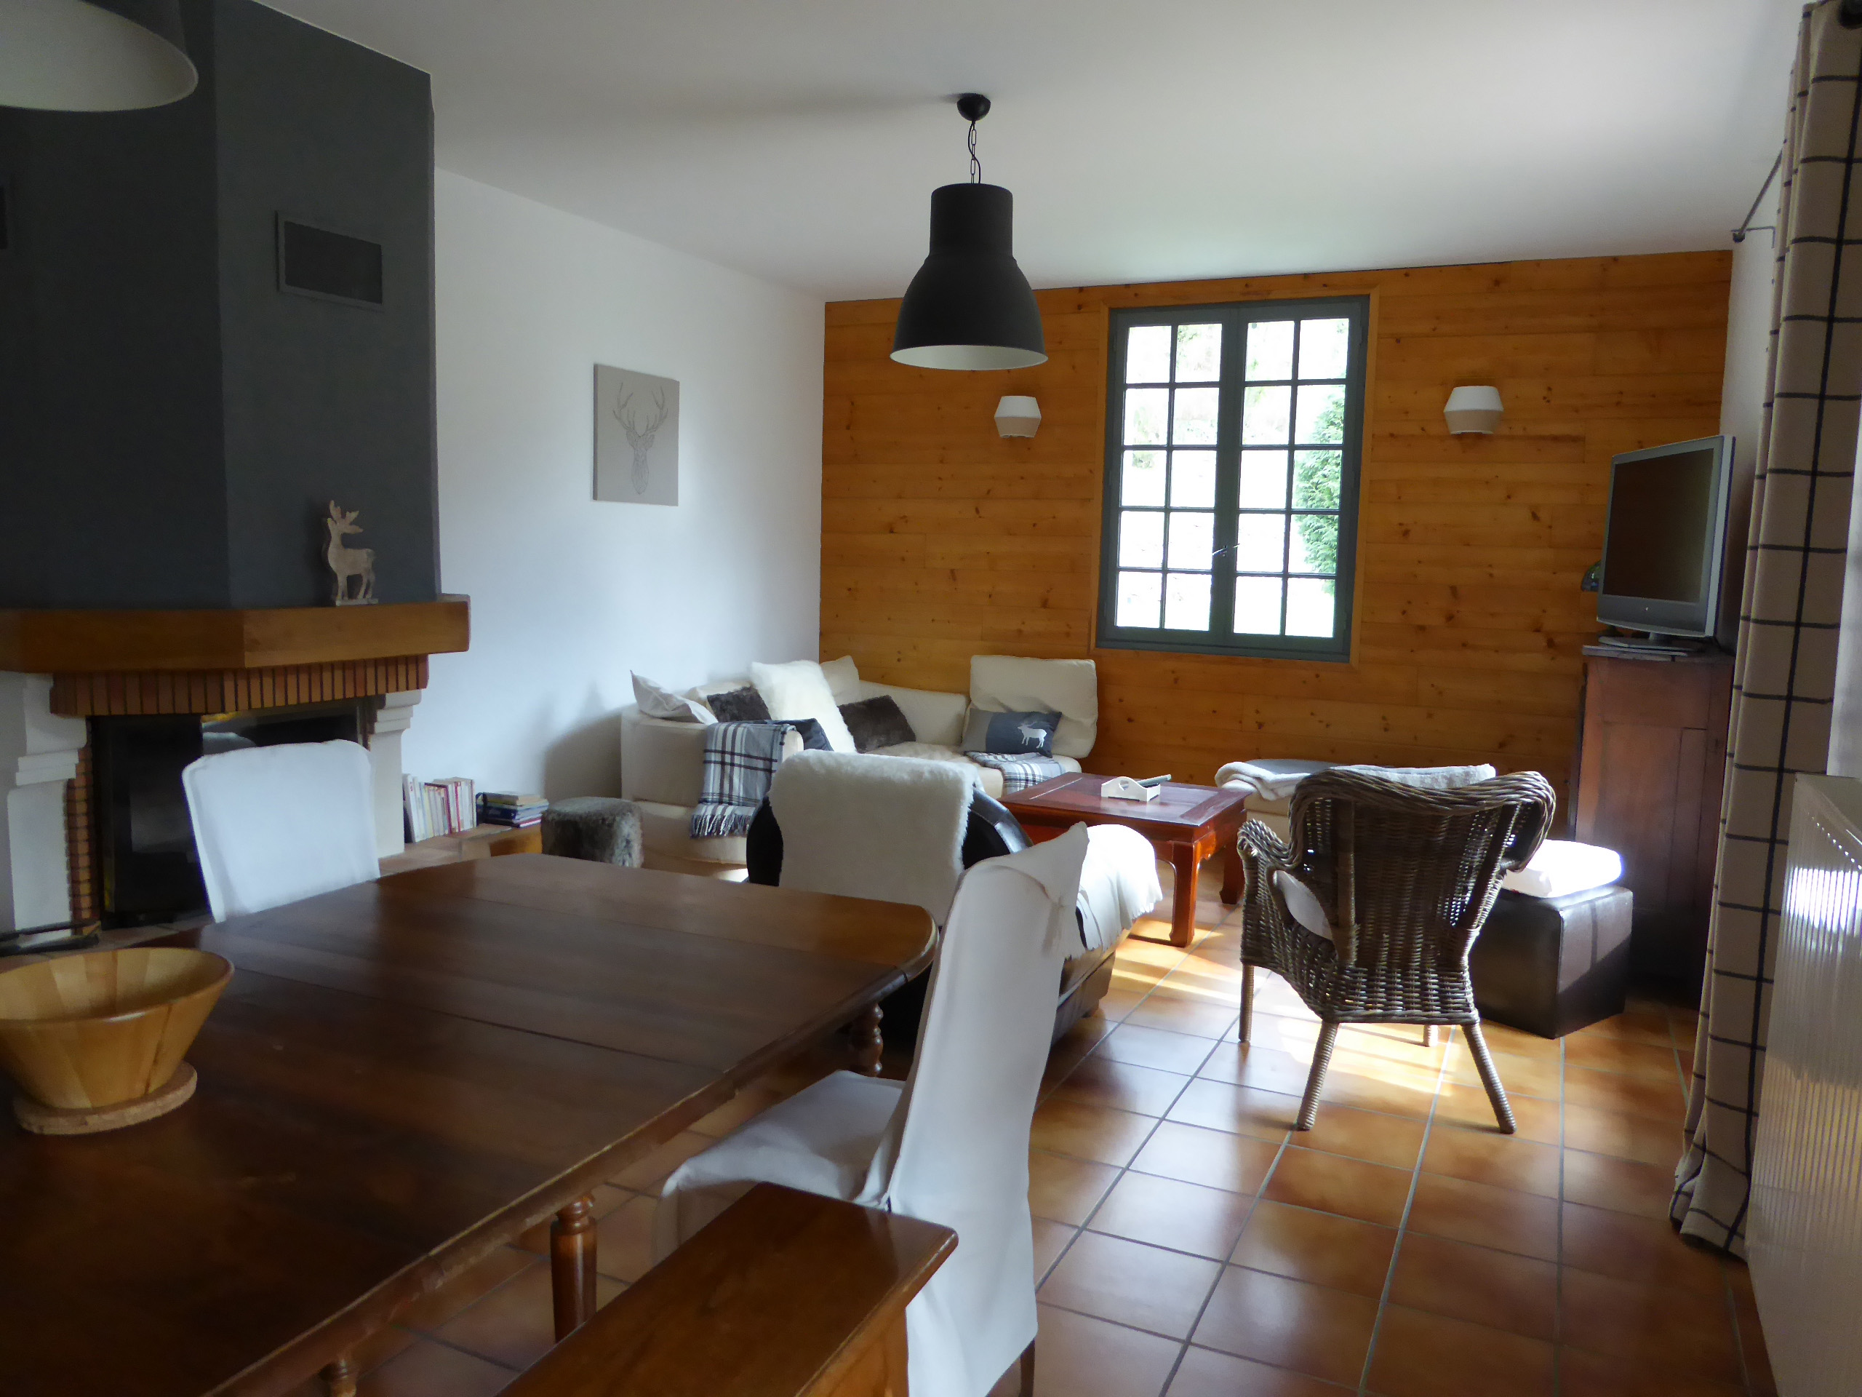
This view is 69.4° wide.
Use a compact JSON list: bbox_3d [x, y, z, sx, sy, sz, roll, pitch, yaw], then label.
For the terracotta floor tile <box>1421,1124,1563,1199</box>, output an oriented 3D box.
[{"bbox_3d":[1.349,1.114,3.234,0.298,0.012,0.298,4,7,25],"label":"terracotta floor tile"}]

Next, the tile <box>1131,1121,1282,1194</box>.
[{"bbox_3d":[0.658,1.093,3.194,0.295,0.010,0.295,4,7,25],"label":"tile"}]

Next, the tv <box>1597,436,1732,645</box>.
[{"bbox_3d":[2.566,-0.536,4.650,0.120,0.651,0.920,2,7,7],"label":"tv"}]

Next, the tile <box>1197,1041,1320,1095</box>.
[{"bbox_3d":[0.930,1.044,3.772,0.298,0.012,0.298,4,7,25],"label":"tile"}]

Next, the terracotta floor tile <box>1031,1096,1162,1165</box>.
[{"bbox_3d":[0.388,1.081,3.348,0.298,0.012,0.298,4,7,25],"label":"terracotta floor tile"}]

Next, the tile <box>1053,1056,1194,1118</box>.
[{"bbox_3d":[0.515,1.044,3.596,0.295,0.010,0.295,4,7,25],"label":"tile"}]

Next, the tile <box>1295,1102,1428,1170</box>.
[{"bbox_3d":[1.073,1.093,3.364,0.298,0.012,0.298,4,7,25],"label":"tile"}]

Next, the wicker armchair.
[{"bbox_3d":[1.191,0.605,3.617,0.645,0.912,0.697,1,7,-1],"label":"wicker armchair"}]

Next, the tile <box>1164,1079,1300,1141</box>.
[{"bbox_3d":[0.789,1.064,3.467,0.295,0.010,0.295,4,7,25],"label":"tile"}]

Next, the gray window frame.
[{"bbox_3d":[1.469,-1.070,6.655,1.261,1.710,0.090,5,8,25],"label":"gray window frame"}]

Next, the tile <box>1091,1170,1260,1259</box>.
[{"bbox_3d":[0.530,1.130,2.941,0.298,0.012,0.298,4,7,25],"label":"tile"}]

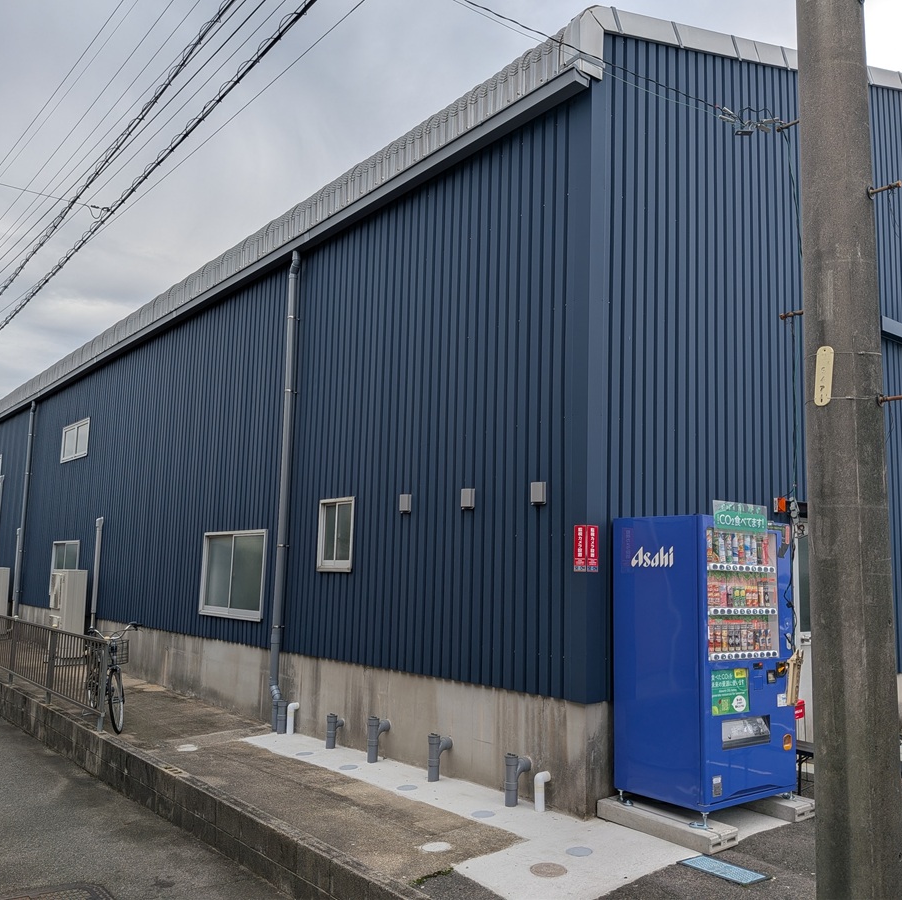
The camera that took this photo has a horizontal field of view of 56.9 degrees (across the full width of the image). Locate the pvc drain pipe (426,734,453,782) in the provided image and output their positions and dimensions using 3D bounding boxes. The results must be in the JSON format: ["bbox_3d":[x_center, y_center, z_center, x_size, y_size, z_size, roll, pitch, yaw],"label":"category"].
[{"bbox_3d":[-0.098,2.346,6.347,0.180,0.340,0.100,8,-10,-39],"label":"pvc drain pipe"}]

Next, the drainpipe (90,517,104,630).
[{"bbox_3d":[-5.735,1.990,13.466,0.100,1.850,0.100,8,-10,-39],"label":"drainpipe"}]

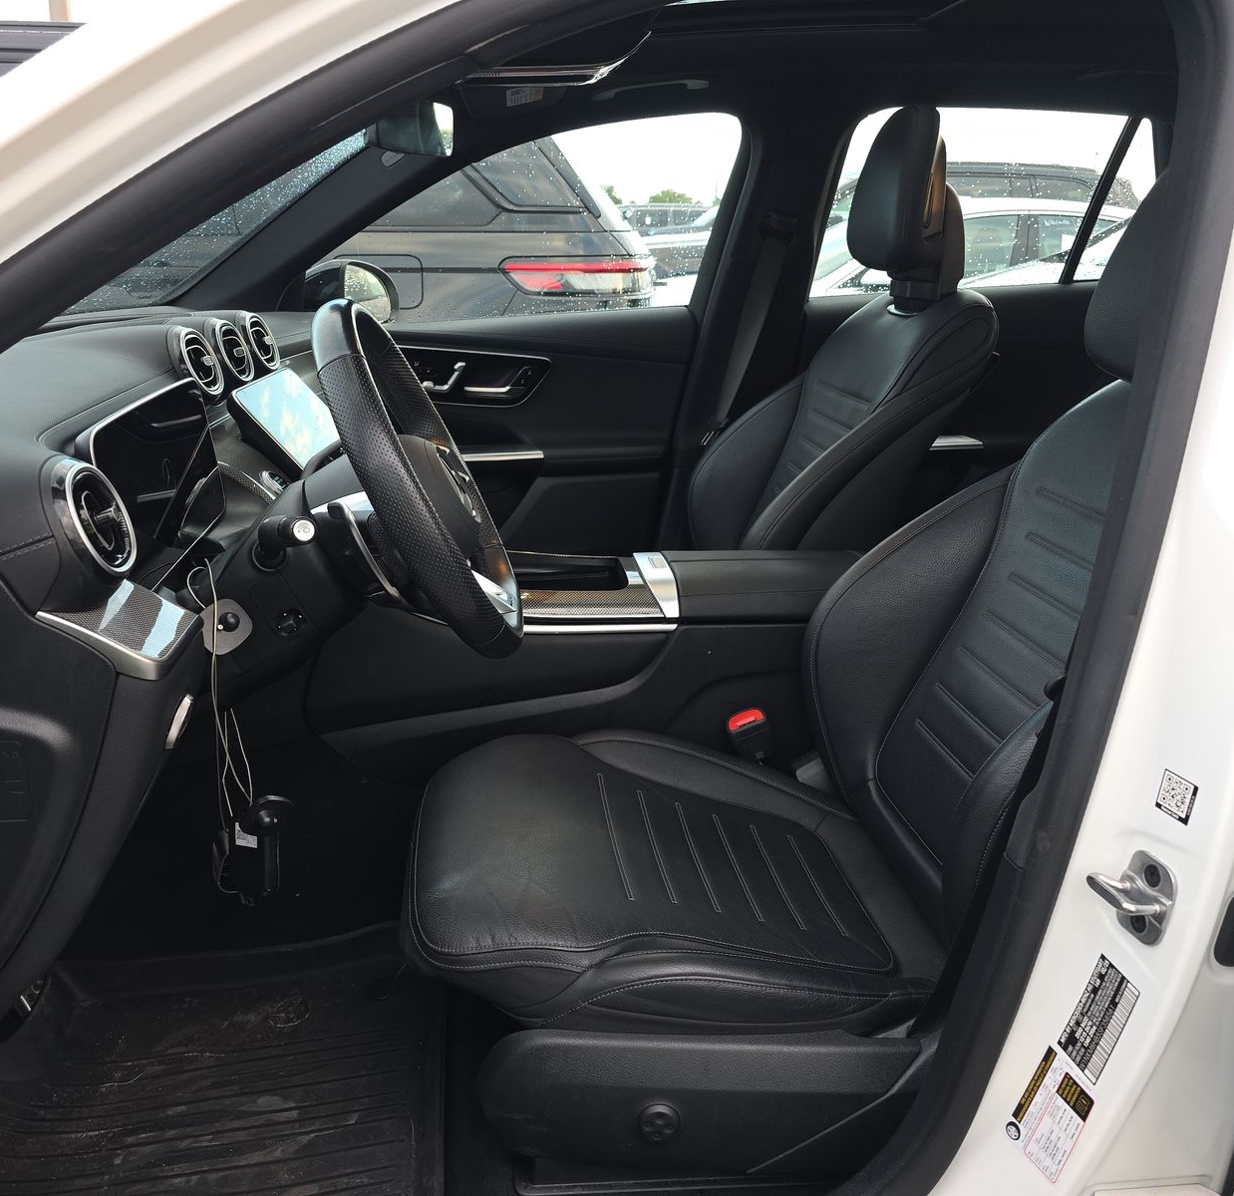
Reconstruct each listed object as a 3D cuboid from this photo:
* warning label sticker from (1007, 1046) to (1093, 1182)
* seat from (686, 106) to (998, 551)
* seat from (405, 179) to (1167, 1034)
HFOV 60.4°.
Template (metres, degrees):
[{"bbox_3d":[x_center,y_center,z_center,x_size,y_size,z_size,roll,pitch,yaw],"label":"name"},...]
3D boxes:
[{"bbox_3d":[0.316,0.376,0.772,0.002,0.071,0.050,17,11,-19],"label":"warning label sticker"},{"bbox_3d":[0.108,-0.319,1.766,0.890,0.920,0.540,-3,19,-8],"label":"seat"},{"bbox_3d":[0.228,-0.037,1.094,0.915,0.870,0.545,-3,19,-8],"label":"seat"}]

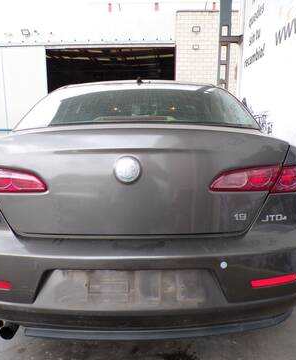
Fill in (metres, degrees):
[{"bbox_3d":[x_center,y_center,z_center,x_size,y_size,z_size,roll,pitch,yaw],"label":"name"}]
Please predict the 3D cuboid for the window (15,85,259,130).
[{"bbox_3d":[-0.068,-0.444,1.911,1.280,0.260,0.600,0,10,0],"label":"window"}]

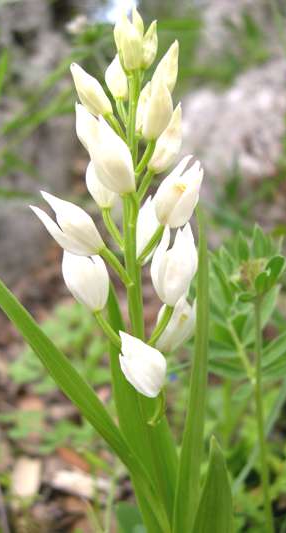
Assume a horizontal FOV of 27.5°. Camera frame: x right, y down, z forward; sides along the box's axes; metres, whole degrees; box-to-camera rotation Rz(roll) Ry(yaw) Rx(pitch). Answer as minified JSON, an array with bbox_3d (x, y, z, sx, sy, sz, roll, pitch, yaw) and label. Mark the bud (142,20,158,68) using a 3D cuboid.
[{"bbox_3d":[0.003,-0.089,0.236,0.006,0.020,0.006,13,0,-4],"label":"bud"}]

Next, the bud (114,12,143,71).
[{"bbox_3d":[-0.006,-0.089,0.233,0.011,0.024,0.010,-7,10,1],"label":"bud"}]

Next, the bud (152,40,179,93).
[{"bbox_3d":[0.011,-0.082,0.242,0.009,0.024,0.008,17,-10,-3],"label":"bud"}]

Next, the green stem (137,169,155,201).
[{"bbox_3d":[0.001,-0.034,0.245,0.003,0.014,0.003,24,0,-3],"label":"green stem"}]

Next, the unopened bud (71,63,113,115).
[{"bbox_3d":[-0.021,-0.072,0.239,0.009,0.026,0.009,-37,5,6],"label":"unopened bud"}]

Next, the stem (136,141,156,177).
[{"bbox_3d":[0.001,-0.044,0.238,0.003,0.015,0.003,22,6,0],"label":"stem"}]

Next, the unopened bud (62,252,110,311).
[{"bbox_3d":[-0.023,0.005,0.234,0.017,0.025,0.016,-6,12,17],"label":"unopened bud"}]

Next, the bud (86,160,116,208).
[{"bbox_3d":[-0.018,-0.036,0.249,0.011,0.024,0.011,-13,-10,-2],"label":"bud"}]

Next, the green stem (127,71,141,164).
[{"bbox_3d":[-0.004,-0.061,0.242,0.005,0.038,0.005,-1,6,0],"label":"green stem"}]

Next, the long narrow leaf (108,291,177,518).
[{"bbox_3d":[-0.002,0.060,0.252,0.022,0.104,0.013,-10,0,0],"label":"long narrow leaf"}]

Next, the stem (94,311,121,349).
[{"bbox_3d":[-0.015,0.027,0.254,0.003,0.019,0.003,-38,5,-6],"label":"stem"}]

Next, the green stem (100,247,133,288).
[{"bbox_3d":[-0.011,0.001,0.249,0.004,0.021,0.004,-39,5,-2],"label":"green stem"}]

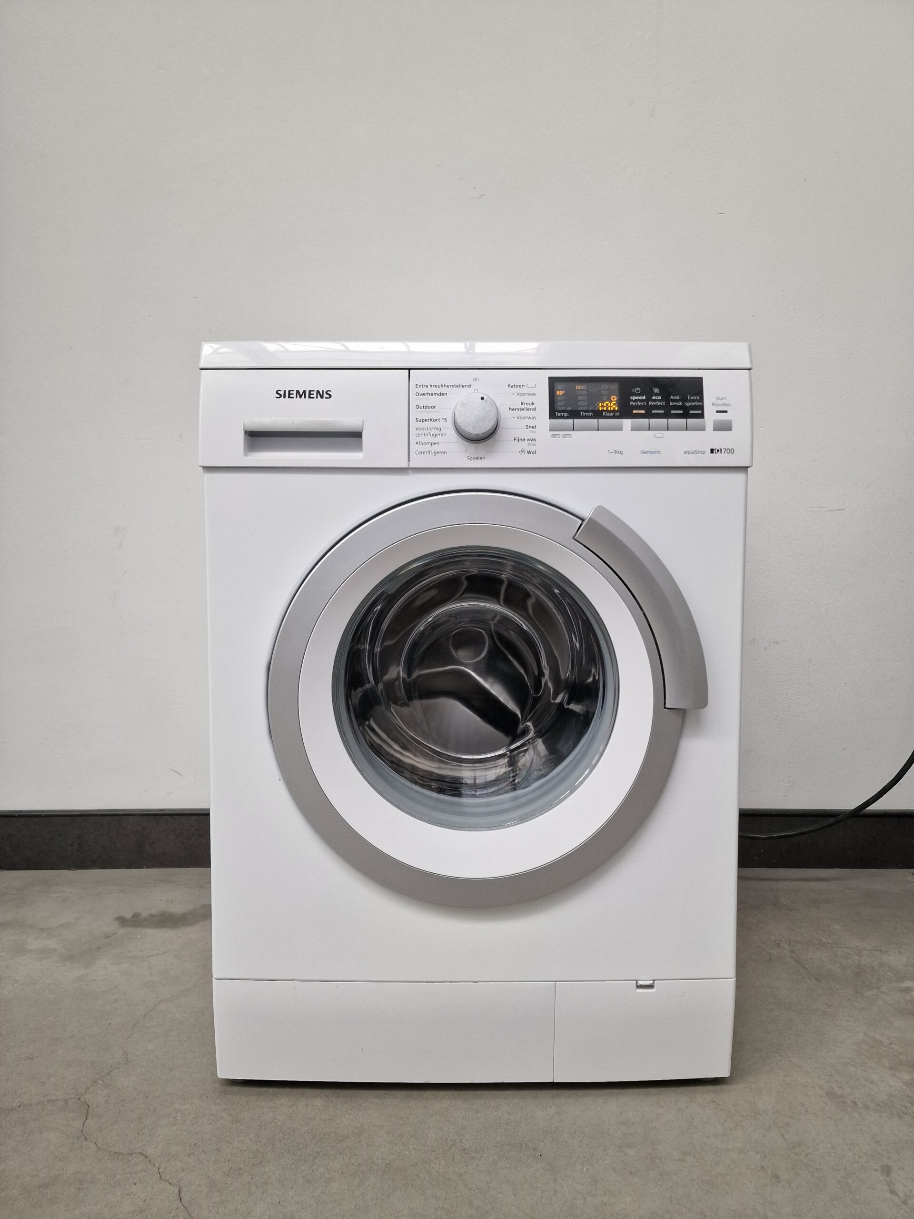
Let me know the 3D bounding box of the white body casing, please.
[{"bbox_3d":[0.020,0.115,1.173,0.598,0.840,0.605,0,3,0],"label":"white body casing"}]

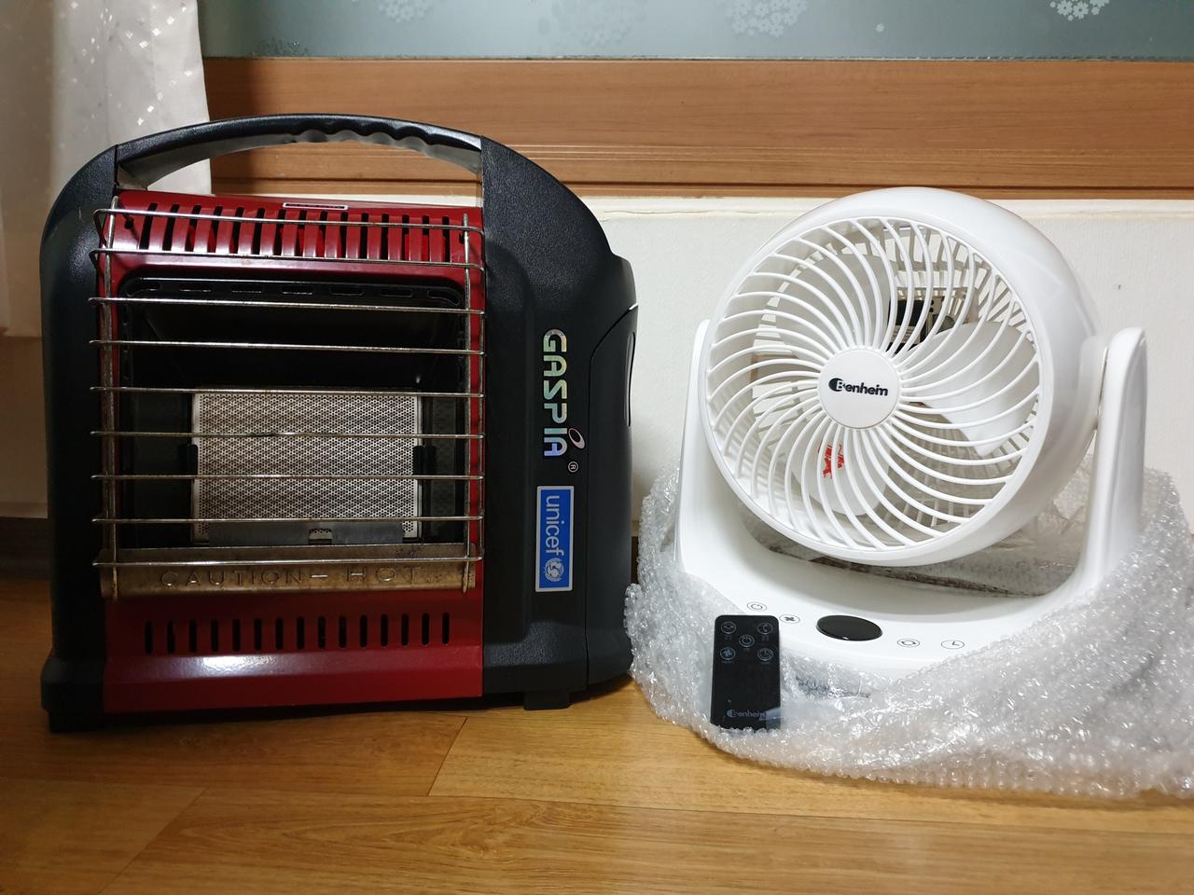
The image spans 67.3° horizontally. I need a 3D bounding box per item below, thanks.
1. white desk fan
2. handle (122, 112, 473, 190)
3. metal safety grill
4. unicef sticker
[{"bbox_3d":[0.200,-0.013,0.643,0.312,0.325,0.240,8,9,29],"label":"white desk fan"},{"bbox_3d":[-0.183,-0.194,0.579,0.212,0.047,0.075,0,5,-10],"label":"handle"},{"bbox_3d":[-0.169,-0.026,0.509,0.207,0.220,0.035,0,5,-10],"label":"metal safety grill"},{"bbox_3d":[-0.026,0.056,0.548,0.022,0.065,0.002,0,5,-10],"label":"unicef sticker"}]

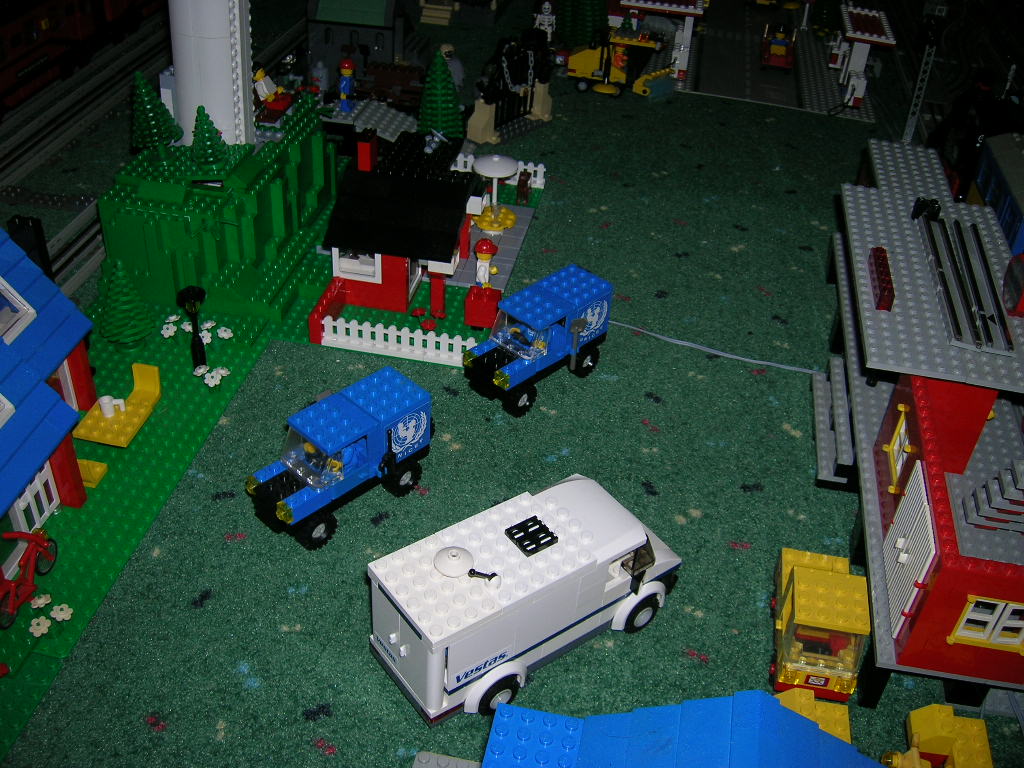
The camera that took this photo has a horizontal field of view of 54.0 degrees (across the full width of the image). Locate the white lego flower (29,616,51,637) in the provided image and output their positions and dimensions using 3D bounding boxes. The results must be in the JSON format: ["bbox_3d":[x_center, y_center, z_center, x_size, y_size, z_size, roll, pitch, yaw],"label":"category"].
[{"bbox_3d":[-0.216,0.111,0.461,0.010,0.004,0.010,0,52,0],"label":"white lego flower"}]

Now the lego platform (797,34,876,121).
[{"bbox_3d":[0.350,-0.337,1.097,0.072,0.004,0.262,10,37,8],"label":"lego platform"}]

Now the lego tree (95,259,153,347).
[{"bbox_3d":[-0.227,-0.047,0.587,0.034,0.059,0.034,4,37,0],"label":"lego tree"}]

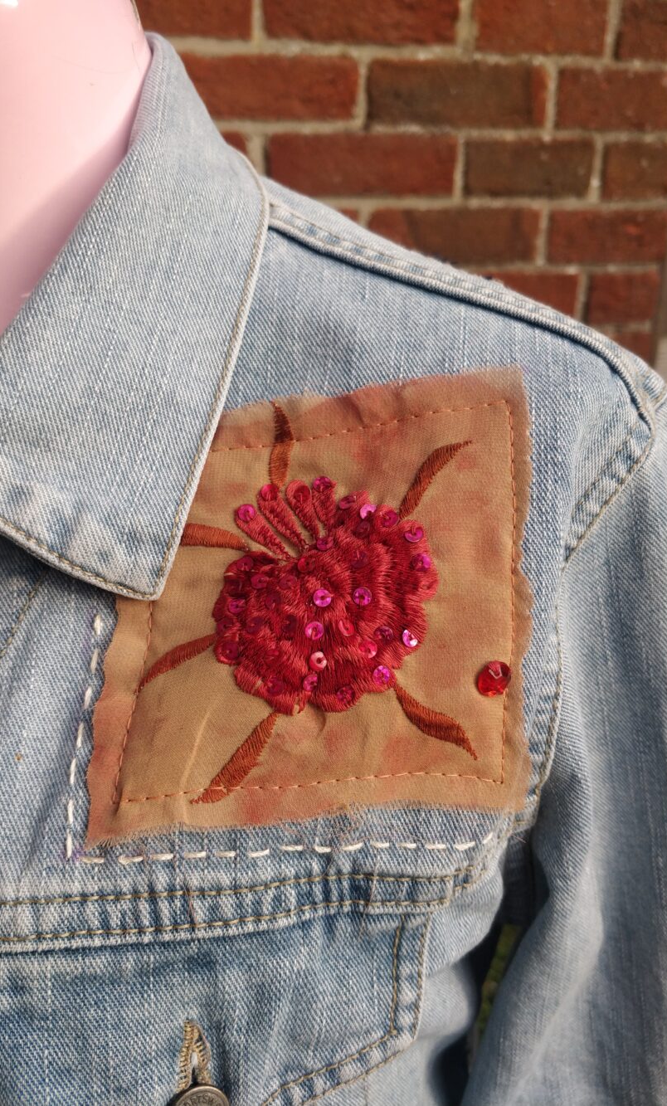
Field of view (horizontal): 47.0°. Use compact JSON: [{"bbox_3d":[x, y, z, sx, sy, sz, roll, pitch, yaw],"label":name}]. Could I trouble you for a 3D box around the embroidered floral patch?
[{"bbox_3d":[-0.001,0.006,0.184,0.108,0.114,0.020,0,-14,-7],"label":"embroidered floral patch"}]

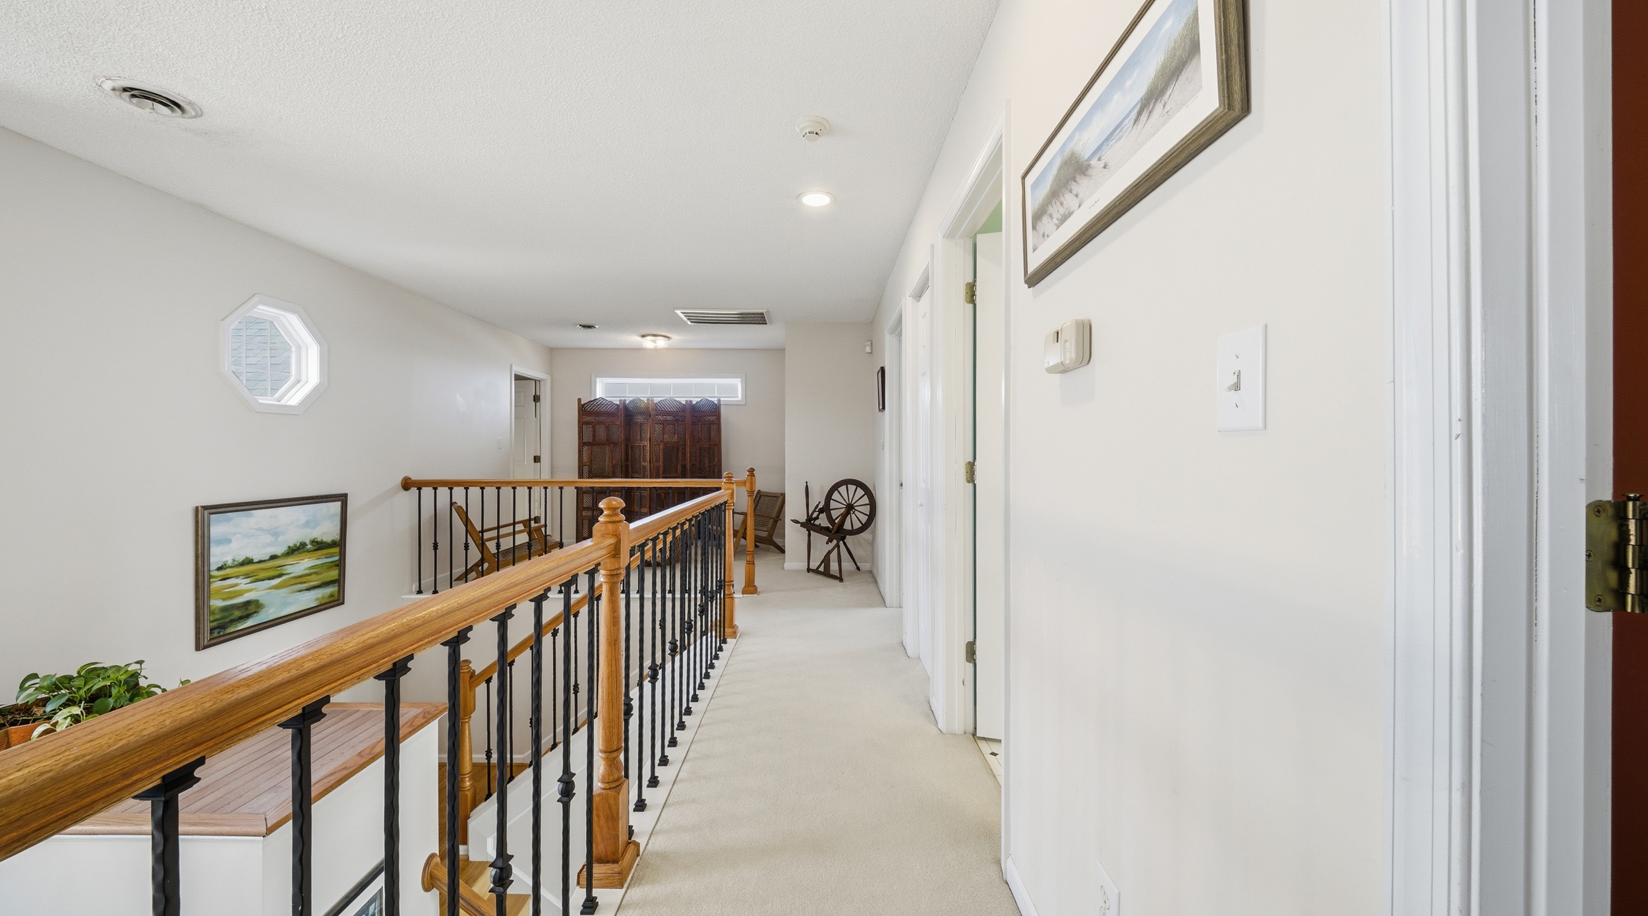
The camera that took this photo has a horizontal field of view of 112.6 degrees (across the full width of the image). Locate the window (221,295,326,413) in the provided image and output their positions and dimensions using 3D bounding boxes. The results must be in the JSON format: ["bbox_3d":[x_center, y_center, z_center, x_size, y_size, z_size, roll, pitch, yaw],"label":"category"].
[{"bbox_3d":[-3.368,-0.621,3.322,0.120,0.690,0.665,0,0,0],"label":"window"}]

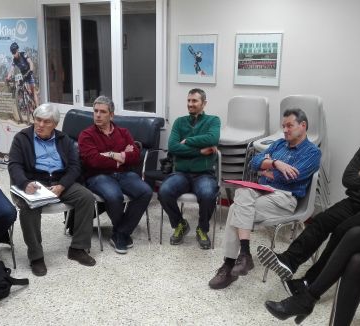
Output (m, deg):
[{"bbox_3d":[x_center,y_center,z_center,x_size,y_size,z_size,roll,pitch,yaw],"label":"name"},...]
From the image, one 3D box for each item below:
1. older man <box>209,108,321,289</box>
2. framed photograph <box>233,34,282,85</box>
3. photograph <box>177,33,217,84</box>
[{"bbox_3d":[0.625,0.216,2.919,0.840,1.200,0.550,-7,14,-35],"label":"older man"},{"bbox_3d":[0.780,-1.025,4.125,0.465,0.515,0.025,7,13,24],"label":"framed photograph"},{"bbox_3d":[0.191,-1.098,4.395,0.440,0.505,0.025,7,13,24],"label":"photograph"}]

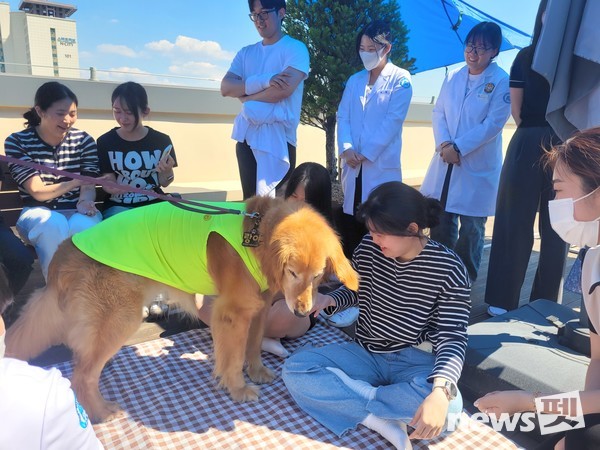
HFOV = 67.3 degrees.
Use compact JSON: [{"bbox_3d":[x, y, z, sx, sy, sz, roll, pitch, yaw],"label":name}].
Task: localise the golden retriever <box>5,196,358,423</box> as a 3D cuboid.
[{"bbox_3d":[-0.413,0.287,1.640,1.170,0.730,0.370,-2,11,-11],"label":"golden retriever"}]

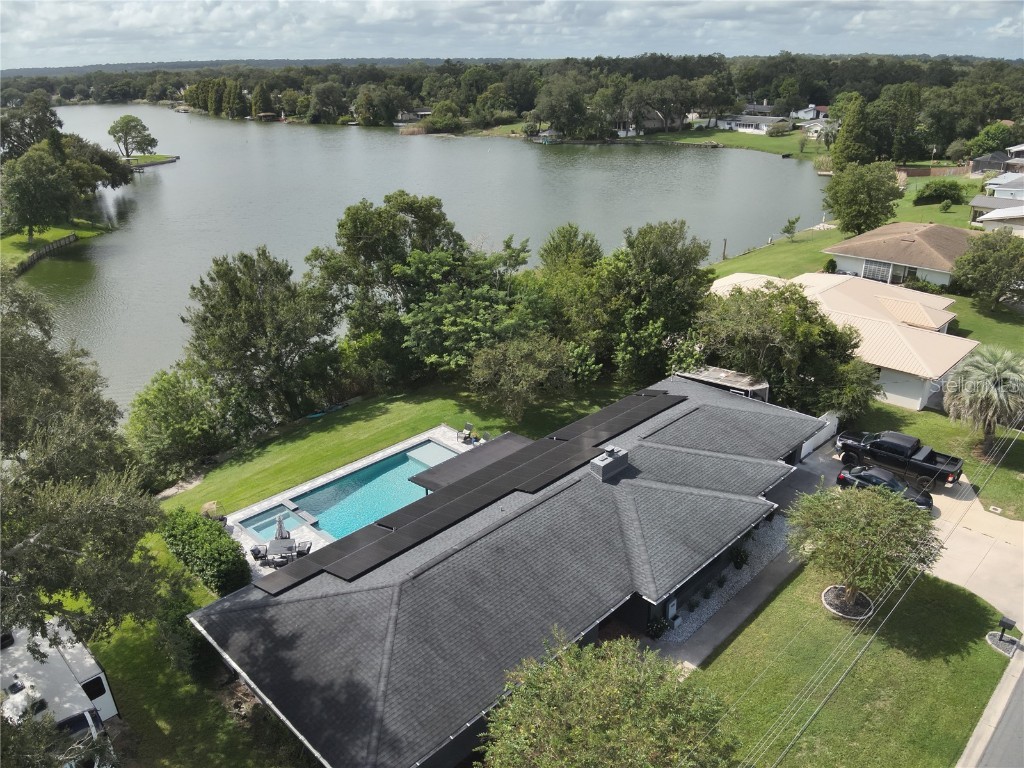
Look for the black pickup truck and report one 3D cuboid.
[{"bbox_3d":[20.580,3.790,37.880,5.920,1.950,2.030,20,31,38],"label":"black pickup truck"}]

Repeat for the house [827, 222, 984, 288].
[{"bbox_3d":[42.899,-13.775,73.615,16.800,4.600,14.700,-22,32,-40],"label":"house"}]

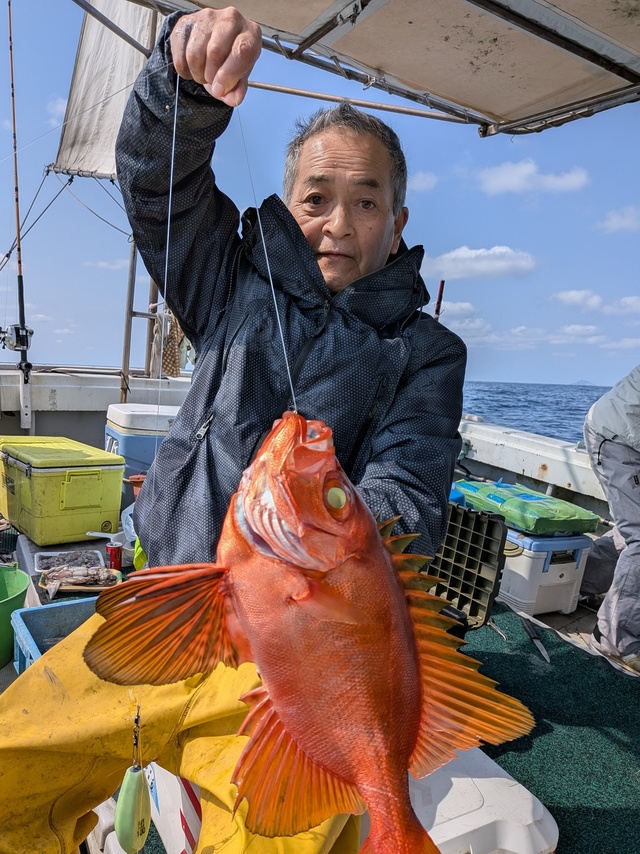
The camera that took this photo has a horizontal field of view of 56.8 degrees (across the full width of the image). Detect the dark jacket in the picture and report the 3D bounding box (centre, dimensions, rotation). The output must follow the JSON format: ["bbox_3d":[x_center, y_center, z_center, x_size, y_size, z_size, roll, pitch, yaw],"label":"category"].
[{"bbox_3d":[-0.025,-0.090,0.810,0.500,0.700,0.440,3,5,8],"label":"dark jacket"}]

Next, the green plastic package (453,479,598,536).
[{"bbox_3d":[0.883,0.327,2.538,0.290,0.090,0.580,1,5,-14],"label":"green plastic package"}]

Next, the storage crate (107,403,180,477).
[{"bbox_3d":[-0.883,0.106,3.579,0.700,0.420,0.450,-1,6,-30],"label":"storage crate"}]

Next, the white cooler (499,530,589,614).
[{"bbox_3d":[0.855,0.545,2.462,0.265,0.310,0.430,0,5,-21],"label":"white cooler"}]

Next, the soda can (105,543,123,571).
[{"bbox_3d":[-0.851,0.543,2.450,0.066,0.122,0.066,2,5,0],"label":"soda can"}]

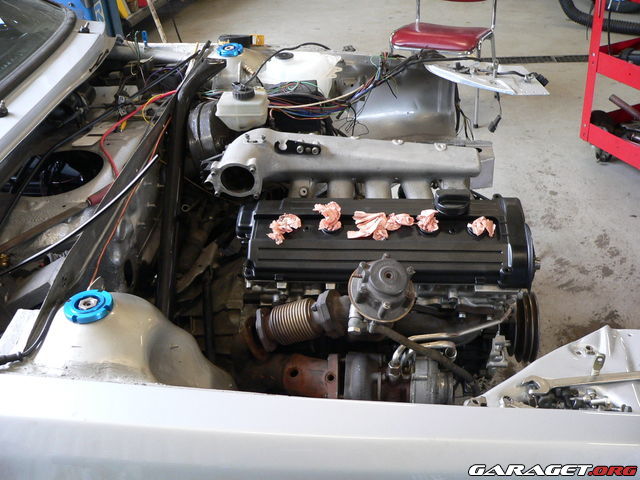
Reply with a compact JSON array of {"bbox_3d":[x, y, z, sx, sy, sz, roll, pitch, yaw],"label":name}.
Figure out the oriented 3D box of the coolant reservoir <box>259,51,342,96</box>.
[{"bbox_3d":[-0.050,-0.400,1.805,0.200,0.150,0.155,9,38,19],"label":"coolant reservoir"}]

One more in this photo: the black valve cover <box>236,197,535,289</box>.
[{"bbox_3d":[0.117,-0.005,1.230,0.520,0.080,0.168,1,59,6],"label":"black valve cover"}]

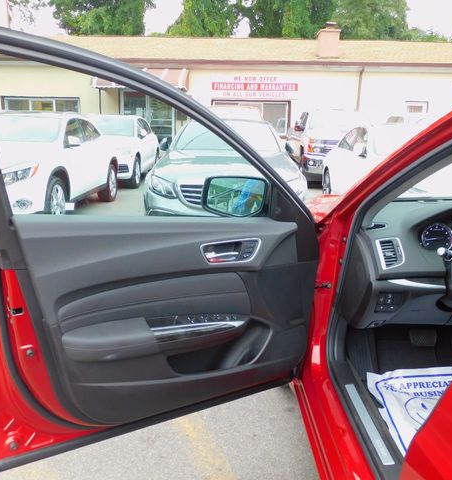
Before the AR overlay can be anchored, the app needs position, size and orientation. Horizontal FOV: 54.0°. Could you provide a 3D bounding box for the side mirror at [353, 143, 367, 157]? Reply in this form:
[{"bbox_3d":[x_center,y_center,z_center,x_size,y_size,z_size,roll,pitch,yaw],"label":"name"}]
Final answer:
[{"bbox_3d":[1.911,-1.295,6.350,0.220,0.180,0.150,0,13,-5],"label":"side mirror"}]

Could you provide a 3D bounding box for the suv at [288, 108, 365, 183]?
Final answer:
[{"bbox_3d":[2.800,-2.576,12.500,2.000,1.900,5.200,1,13,2],"label":"suv"}]

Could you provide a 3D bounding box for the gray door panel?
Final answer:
[{"bbox_3d":[-0.088,0.218,1.325,0.940,0.640,0.150,-6,14,-28],"label":"gray door panel"}]

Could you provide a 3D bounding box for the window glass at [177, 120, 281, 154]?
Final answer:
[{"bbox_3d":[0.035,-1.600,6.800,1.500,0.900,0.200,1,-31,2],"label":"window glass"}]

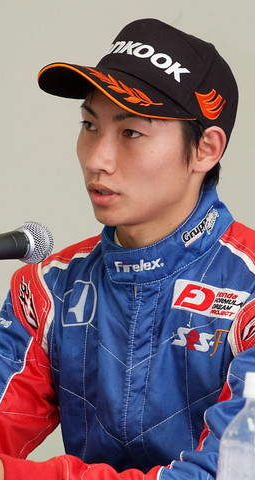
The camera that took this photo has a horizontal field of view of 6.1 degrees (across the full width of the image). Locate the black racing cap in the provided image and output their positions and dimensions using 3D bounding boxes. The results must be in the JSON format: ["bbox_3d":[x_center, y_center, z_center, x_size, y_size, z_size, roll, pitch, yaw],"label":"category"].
[{"bbox_3d":[0.036,-0.202,2.996,0.175,0.144,0.265,7,-13,46],"label":"black racing cap"}]

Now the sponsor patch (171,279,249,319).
[{"bbox_3d":[0.103,0.073,2.960,0.094,0.040,0.012,9,-14,14],"label":"sponsor patch"}]

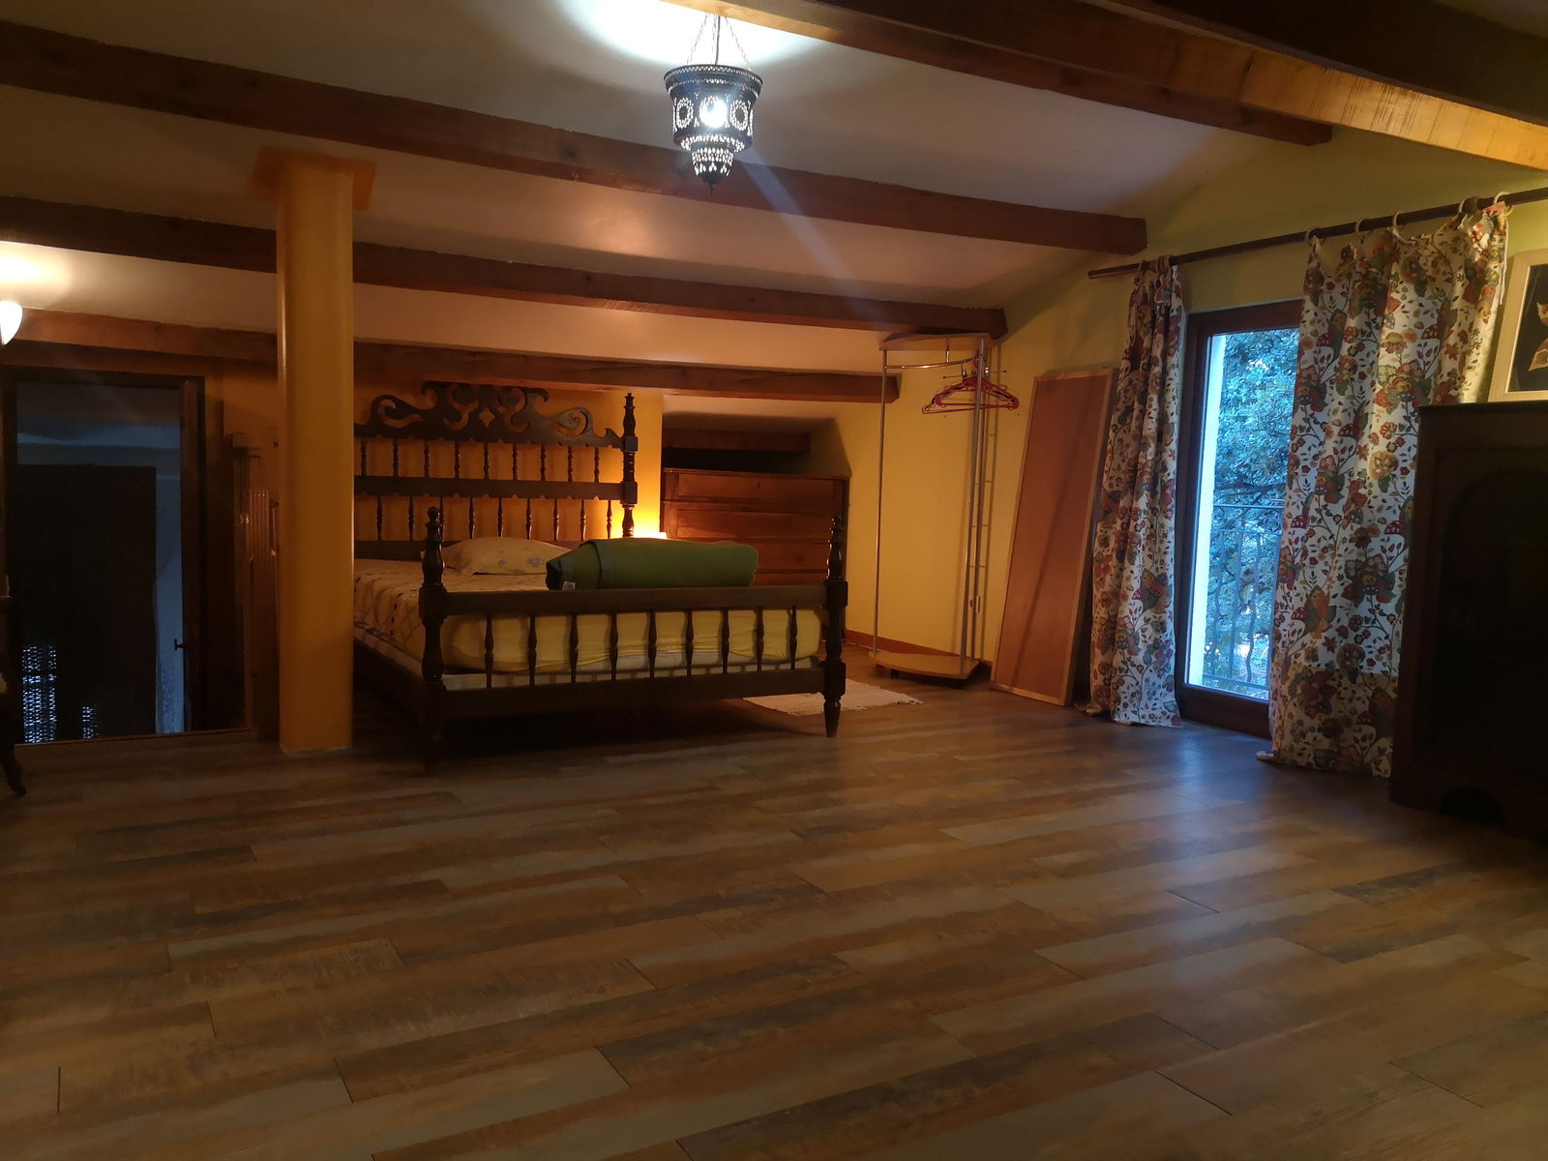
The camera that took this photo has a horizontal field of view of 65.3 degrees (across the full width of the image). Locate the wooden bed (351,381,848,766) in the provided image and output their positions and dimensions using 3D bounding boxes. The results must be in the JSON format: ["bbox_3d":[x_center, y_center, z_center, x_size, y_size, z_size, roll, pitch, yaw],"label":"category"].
[{"bbox_3d":[-0.987,-0.194,5.464,1.694,1.507,2.178,-1,6,-28],"label":"wooden bed"}]

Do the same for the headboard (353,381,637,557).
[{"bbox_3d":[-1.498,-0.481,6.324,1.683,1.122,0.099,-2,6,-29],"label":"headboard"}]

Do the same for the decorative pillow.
[{"bbox_3d":[-1.267,-0.138,5.858,0.726,0.143,0.616,-2,6,-29],"label":"decorative pillow"}]

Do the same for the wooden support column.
[{"bbox_3d":[-1.705,-0.432,4.468,0.385,2.134,0.385,-2,6,-29],"label":"wooden support column"}]

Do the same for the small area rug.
[{"bbox_3d":[0.121,0.532,6.022,0.737,0.017,1.122,-2,6,-29],"label":"small area rug"}]

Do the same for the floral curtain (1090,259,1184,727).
[{"bbox_3d":[1.650,-0.388,5.396,0.165,2.035,0.484,-2,6,-29],"label":"floral curtain"}]

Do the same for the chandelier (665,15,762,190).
[{"bbox_3d":[-0.180,-1.438,3.616,0.286,0.520,0.286,1,5,0],"label":"chandelier"}]

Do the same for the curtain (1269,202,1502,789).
[{"bbox_3d":[2.205,-0.275,4.402,0.176,2.035,0.781,-2,6,-29],"label":"curtain"}]

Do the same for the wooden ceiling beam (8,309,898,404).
[{"bbox_3d":[-1.297,-1.066,5.956,4.675,0.165,0.165,-2,6,-29],"label":"wooden ceiling beam"}]

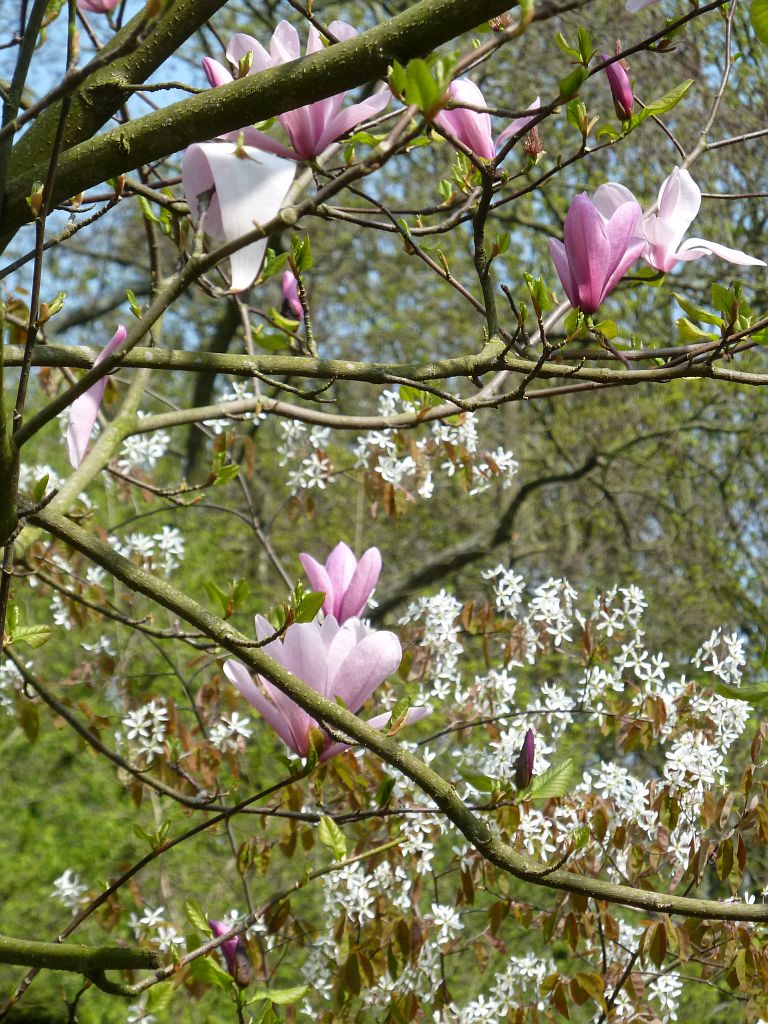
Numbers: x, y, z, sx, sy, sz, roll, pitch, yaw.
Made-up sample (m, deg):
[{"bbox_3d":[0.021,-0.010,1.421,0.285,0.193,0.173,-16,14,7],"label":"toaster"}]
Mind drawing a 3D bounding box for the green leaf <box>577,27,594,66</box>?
[{"bbox_3d":[0.161,-0.372,4.000,0.013,0.031,0.007,-10,6,22],"label":"green leaf"}]

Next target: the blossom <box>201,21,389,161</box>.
[{"bbox_3d":[-0.072,-0.342,4.050,0.151,0.113,0.135,0,-5,0],"label":"blossom"}]

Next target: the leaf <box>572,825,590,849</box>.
[{"bbox_3d":[0.156,0.256,3.950,0.014,0.019,0.010,0,-5,0],"label":"leaf"}]

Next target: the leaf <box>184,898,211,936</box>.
[{"bbox_3d":[-0.149,0.324,4.000,0.013,0.034,0.013,-30,-5,0],"label":"leaf"}]

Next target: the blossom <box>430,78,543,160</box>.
[{"bbox_3d":[0.083,-0.318,4.050,0.084,0.066,0.080,0,-5,0],"label":"blossom"}]

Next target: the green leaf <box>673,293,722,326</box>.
[{"bbox_3d":[0.263,-0.170,4.200,0.047,0.017,0.018,31,0,0],"label":"green leaf"}]

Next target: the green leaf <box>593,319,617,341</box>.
[{"bbox_3d":[0.176,-0.146,4.000,0.020,0.016,0.007,30,-30,27],"label":"green leaf"}]

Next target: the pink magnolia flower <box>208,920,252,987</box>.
[{"bbox_3d":[-0.127,0.367,4.150,0.022,0.059,0.022,-25,0,0],"label":"pink magnolia flower"}]

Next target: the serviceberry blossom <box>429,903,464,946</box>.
[{"bbox_3d":[0.062,0.413,5.000,0.036,0.044,0.025,0,-5,0],"label":"serviceberry blossom"}]

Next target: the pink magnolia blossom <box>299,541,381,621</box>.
[{"bbox_3d":[-0.038,0.072,4.350,0.070,0.092,0.068,0,-6,0],"label":"pink magnolia blossom"}]

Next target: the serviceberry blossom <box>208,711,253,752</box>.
[{"bbox_3d":[-0.153,0.220,5.000,0.044,0.042,0.028,0,-5,0],"label":"serviceberry blossom"}]

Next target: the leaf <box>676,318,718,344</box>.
[{"bbox_3d":[0.251,-0.144,4.000,0.034,0.018,0.010,26,-50,-11],"label":"leaf"}]

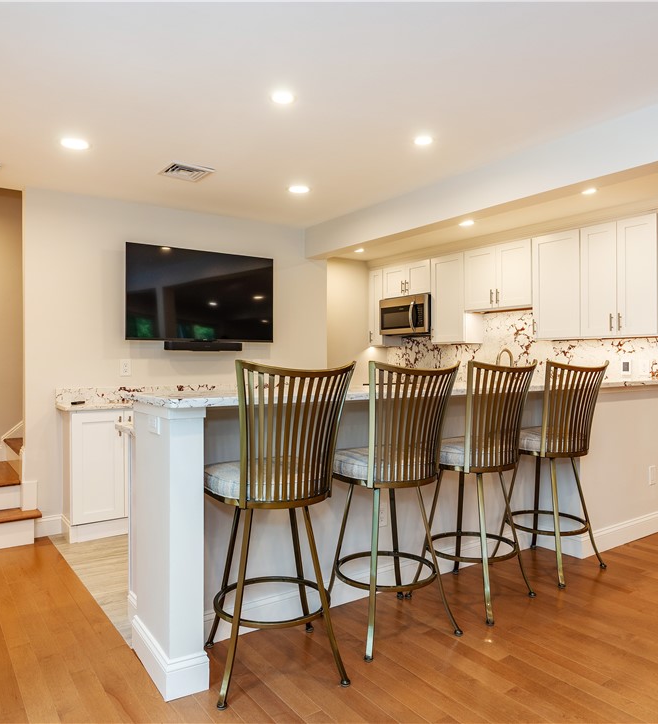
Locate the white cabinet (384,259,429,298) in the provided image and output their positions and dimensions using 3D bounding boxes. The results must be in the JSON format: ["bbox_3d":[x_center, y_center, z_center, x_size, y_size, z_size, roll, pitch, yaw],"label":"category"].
[{"bbox_3d":[1.021,-0.937,6.328,0.330,0.370,0.765,0,0,-36],"label":"white cabinet"}]

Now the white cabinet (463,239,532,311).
[{"bbox_3d":[1.754,-0.821,5.334,0.330,0.602,0.785,0,0,-36],"label":"white cabinet"}]

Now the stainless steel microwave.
[{"bbox_3d":[0.986,-0.514,6.212,0.410,0.425,0.767,0,0,-36],"label":"stainless steel microwave"}]

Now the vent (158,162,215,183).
[{"bbox_3d":[-0.888,-1.168,3.369,0.264,0.027,0.276,0,0,-33],"label":"vent"}]

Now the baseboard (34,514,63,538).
[{"bbox_3d":[-1.921,1.124,3.701,0.185,0.137,0.025,0,0,-33],"label":"baseboard"}]

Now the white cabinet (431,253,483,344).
[{"bbox_3d":[1.385,-0.661,5.835,0.330,0.922,0.460,0,0,-36],"label":"white cabinet"}]

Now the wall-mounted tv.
[{"bbox_3d":[-0.980,-0.516,4.302,1.222,0.713,0.055,0,0,-35],"label":"wall-mounted tv"}]

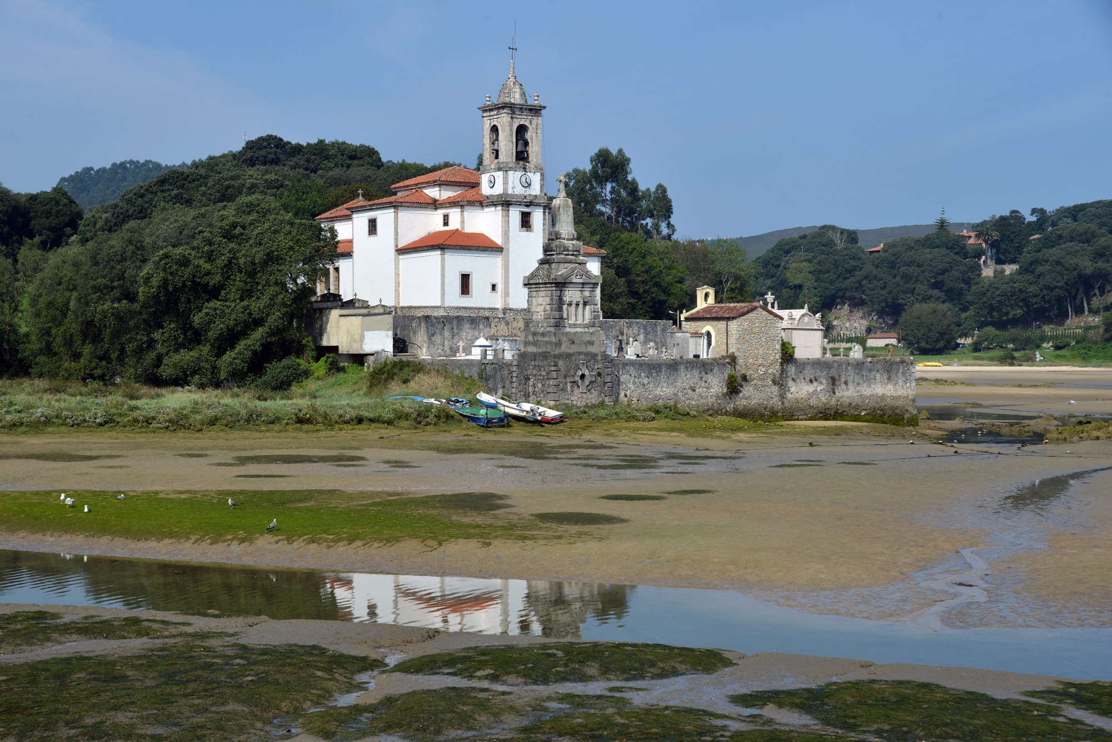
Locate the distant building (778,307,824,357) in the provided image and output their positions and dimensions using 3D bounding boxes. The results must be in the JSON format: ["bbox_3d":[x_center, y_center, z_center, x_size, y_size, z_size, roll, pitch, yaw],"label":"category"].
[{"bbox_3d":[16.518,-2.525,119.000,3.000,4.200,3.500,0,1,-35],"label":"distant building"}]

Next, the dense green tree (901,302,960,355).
[{"bbox_3d":[90.028,-10.375,409.902,14.673,12.577,14.673,0,1,0],"label":"dense green tree"}]

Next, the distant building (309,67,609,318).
[{"bbox_3d":[-9.905,-16.104,155.985,16.900,21.820,26.800,0,1,-34],"label":"distant building"}]

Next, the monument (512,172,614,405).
[{"bbox_3d":[0.450,-5.671,116.816,4.850,15.726,4.850,-1,1,-35],"label":"monument"}]

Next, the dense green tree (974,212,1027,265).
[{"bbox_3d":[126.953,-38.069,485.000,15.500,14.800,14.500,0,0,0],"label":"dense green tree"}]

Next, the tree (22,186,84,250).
[{"bbox_3d":[-62.163,-18.304,209.787,7.623,9.018,7.623,0,1,0],"label":"tree"}]

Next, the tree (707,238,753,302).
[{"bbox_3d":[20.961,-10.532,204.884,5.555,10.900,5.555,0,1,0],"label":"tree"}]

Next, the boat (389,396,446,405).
[{"bbox_3d":[-8.888,1.908,109.032,3.400,0.641,1.350,0,1,25],"label":"boat"}]

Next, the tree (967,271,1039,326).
[{"bbox_3d":[117.051,-19.001,445.000,18.000,14.800,16.000,0,0,0],"label":"tree"}]

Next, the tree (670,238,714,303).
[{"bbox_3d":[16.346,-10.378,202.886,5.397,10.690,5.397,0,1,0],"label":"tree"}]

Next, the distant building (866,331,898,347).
[{"bbox_3d":[87.348,-8.376,455.000,8.600,4.300,6.000,0,0,18],"label":"distant building"}]

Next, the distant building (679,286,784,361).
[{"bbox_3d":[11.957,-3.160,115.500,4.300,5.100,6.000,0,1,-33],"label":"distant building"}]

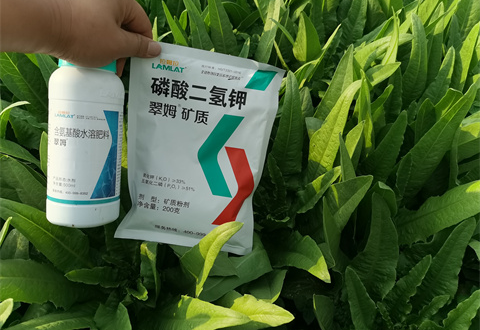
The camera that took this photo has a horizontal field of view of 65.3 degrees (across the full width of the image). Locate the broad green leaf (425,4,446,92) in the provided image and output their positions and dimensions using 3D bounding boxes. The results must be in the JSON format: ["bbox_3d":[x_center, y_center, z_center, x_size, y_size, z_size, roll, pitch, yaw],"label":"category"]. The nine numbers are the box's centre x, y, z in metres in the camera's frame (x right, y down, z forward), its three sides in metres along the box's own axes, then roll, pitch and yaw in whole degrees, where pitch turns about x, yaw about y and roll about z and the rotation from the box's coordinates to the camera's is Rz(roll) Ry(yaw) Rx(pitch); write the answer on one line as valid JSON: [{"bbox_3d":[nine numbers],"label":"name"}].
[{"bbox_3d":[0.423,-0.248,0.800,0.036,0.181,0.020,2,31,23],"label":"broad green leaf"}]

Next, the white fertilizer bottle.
[{"bbox_3d":[-0.157,-0.029,0.380,0.071,0.178,0.071,1,7,-23],"label":"white fertilizer bottle"}]

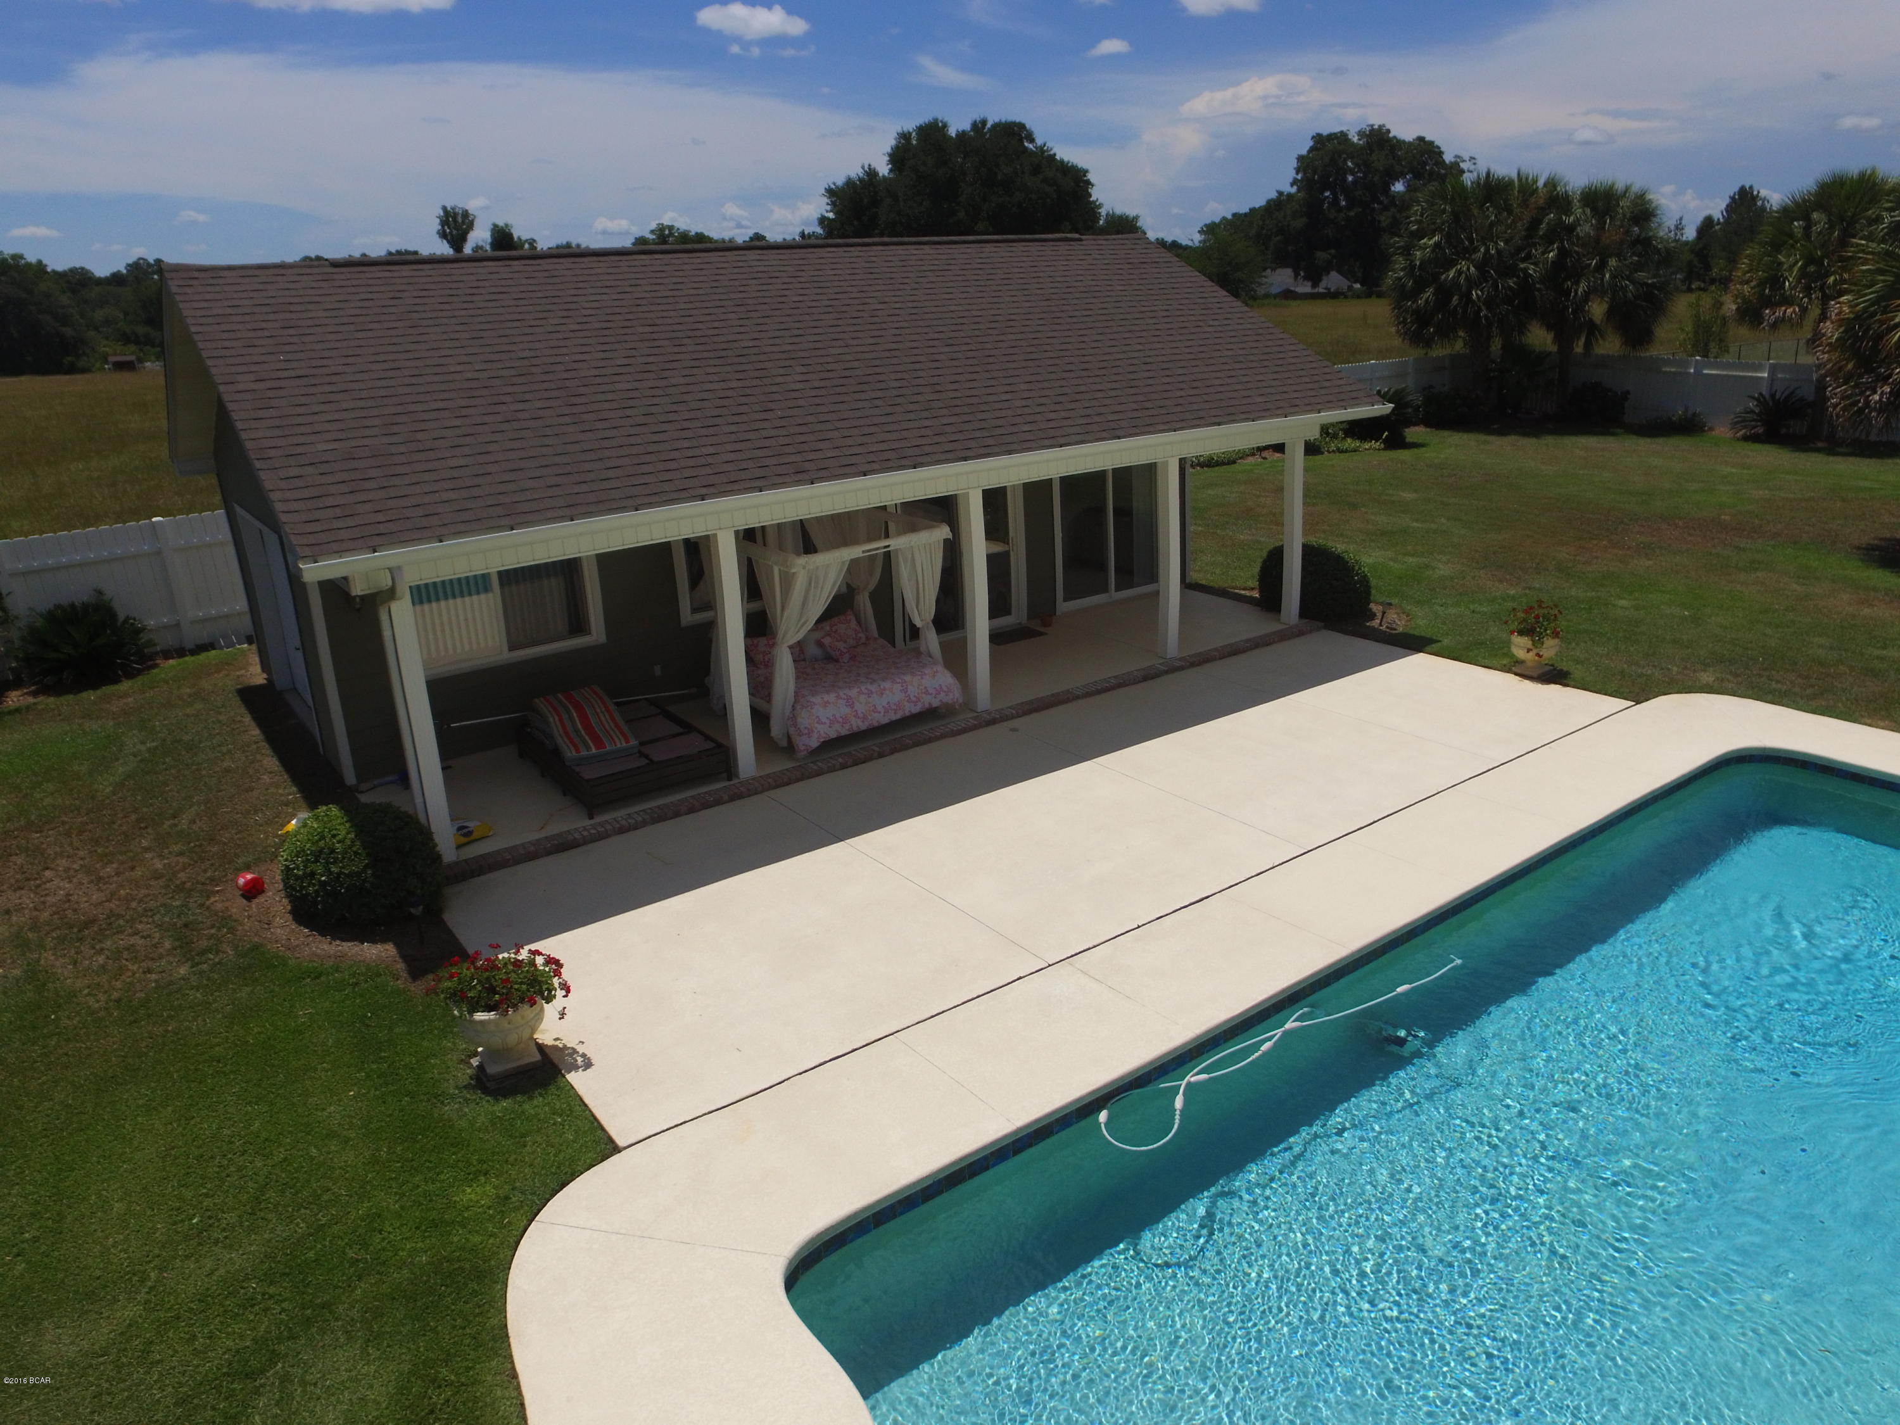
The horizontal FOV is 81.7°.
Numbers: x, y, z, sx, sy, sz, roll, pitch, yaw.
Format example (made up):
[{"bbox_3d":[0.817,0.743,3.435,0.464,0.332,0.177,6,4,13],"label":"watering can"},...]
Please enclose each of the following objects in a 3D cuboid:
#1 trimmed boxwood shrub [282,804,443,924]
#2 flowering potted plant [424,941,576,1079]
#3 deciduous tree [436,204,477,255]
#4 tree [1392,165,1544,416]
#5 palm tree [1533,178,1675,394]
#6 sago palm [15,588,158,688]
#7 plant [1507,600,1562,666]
[{"bbox_3d":[-4.451,1.148,8.332,1.120,0.860,1.120,-16,22,-34],"label":"trimmed boxwood shrub"},{"bbox_3d":[-2.611,1.738,6.371,0.780,0.800,0.780,-16,22,-34],"label":"flowering potted plant"},{"bbox_3d":[-49.459,-43.360,110.000,4.600,14.000,4.600,-16,22,-34],"label":"deciduous tree"},{"bbox_3d":[16.023,-12.989,34.000,4.400,7.300,4.400,-16,22,-34],"label":"tree"},{"bbox_3d":[19.955,-12.797,33.500,3.900,7.000,3.900,-16,22,-34],"label":"palm tree"},{"bbox_3d":[-11.500,-0.970,14.650,1.550,1.250,1.550,-16,22,-34],"label":"sago palm"},{"bbox_3d":[6.551,-0.873,12.295,0.570,0.760,0.570,-16,22,-34],"label":"plant"}]

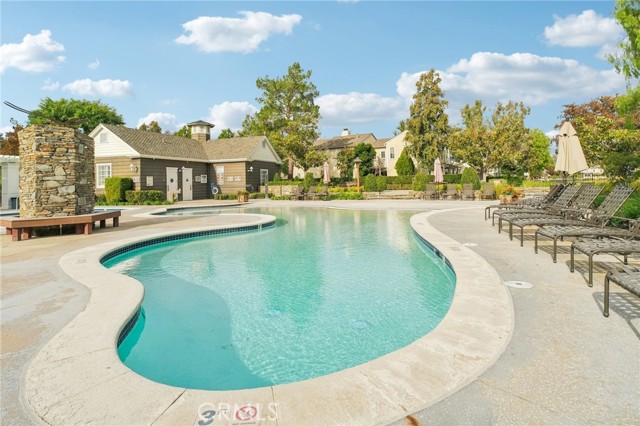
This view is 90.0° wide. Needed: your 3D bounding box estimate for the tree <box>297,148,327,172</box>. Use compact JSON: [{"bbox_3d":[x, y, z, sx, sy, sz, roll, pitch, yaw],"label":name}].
[{"bbox_3d":[-0.739,-3.595,27.792,2.600,3.800,2.600,0,5,0],"label":"tree"}]

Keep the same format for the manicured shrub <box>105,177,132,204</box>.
[{"bbox_3d":[-10.396,-1.135,16.500,1.150,1.450,0.900,2,5,20],"label":"manicured shrub"}]

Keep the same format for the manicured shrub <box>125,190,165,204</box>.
[{"bbox_3d":[-9.162,-0.785,16.696,0.850,0.750,1.850,3,6,30],"label":"manicured shrub"}]

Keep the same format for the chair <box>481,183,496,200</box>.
[{"bbox_3d":[11.117,-1.366,21.100,0.700,1.030,1.500,2,5,28],"label":"chair"}]

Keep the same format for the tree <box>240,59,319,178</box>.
[{"bbox_3d":[-3.644,-8.440,29.500,7.200,10.880,6.830,0,5,0],"label":"tree"}]

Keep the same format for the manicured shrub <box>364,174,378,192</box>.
[{"bbox_3d":[3.688,-2.112,22.900,1.000,1.310,1.000,0,5,0],"label":"manicured shrub"}]

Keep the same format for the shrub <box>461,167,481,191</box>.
[{"bbox_3d":[10.765,-2.429,22.875,1.400,1.700,1.400,0,5,0],"label":"shrub"}]

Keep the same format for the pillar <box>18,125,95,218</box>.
[{"bbox_3d":[-6.891,-0.856,8.300,1.450,2.500,1.450,-5,7,-44],"label":"pillar"}]

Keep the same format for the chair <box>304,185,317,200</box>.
[{"bbox_3d":[-0.604,-1.307,21.000,0.700,0.930,1.600,2,5,18],"label":"chair"}]

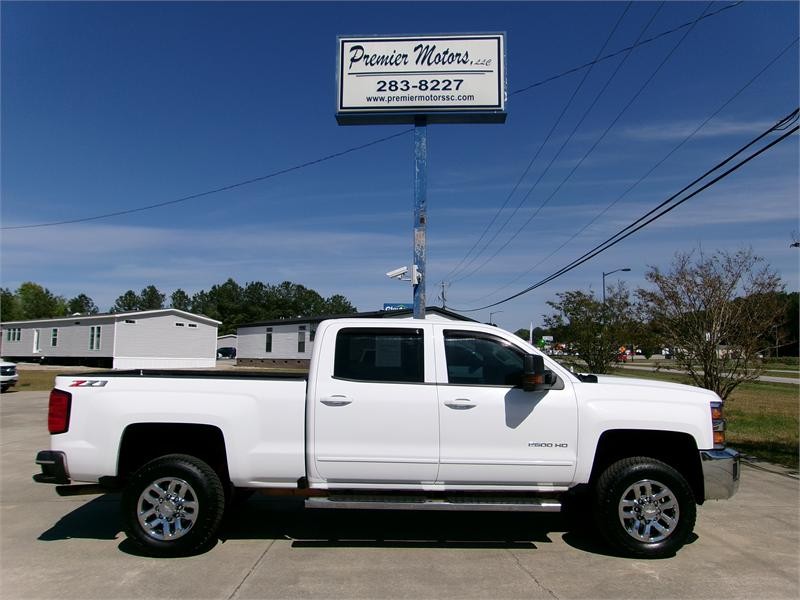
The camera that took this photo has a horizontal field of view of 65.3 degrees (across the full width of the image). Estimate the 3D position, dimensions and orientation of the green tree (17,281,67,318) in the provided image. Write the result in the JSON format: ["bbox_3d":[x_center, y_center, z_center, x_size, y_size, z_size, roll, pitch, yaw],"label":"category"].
[{"bbox_3d":[-54.456,2.844,95.023,7.918,11.067,7.918,0,-4,0],"label":"green tree"}]

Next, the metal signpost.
[{"bbox_3d":[0.341,-0.887,9.908,2.705,6.685,0.432,0,-4,3],"label":"metal signpost"}]

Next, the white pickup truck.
[{"bbox_3d":[-0.007,1.194,6.079,6.080,1.970,2.120,0,-4,0],"label":"white pickup truck"}]

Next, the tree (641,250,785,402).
[{"bbox_3d":[8.203,0.805,16.489,3.873,4.370,3.873,0,-4,0],"label":"tree"}]

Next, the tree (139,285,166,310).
[{"bbox_3d":[-39.684,3.162,100.020,4.488,11.342,4.488,0,-4,0],"label":"tree"}]

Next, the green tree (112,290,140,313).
[{"bbox_3d":[-45.151,3.716,102.985,4.621,10.606,4.621,0,-4,0],"label":"green tree"}]

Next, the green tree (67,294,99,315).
[{"bbox_3d":[-53.418,4.087,104.959,5.382,10.056,5.382,0,-4,0],"label":"green tree"}]

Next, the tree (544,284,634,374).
[{"bbox_3d":[9.257,1.616,29.966,4.619,4.742,4.619,0,-4,0],"label":"tree"}]

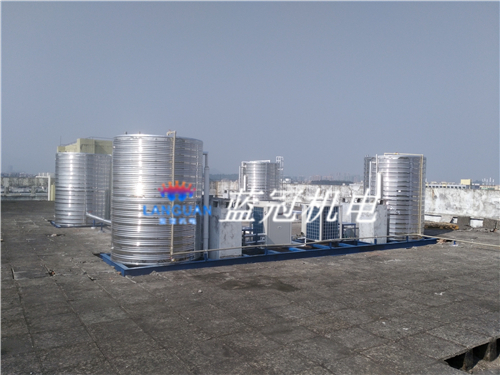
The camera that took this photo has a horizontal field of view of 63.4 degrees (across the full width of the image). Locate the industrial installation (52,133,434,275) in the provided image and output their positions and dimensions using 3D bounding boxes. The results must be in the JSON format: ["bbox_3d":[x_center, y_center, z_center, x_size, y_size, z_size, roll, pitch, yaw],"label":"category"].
[{"bbox_3d":[-0.685,0.208,13.140,8.990,2.570,8.830,1,1,-32],"label":"industrial installation"}]

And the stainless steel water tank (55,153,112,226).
[{"bbox_3d":[-5.564,0.056,13.596,1.750,2.310,1.750,1,1,-22],"label":"stainless steel water tank"}]

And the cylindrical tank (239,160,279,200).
[{"bbox_3d":[0.450,0.130,18.020,1.780,2.370,1.780,1,1,0],"label":"cylindrical tank"}]

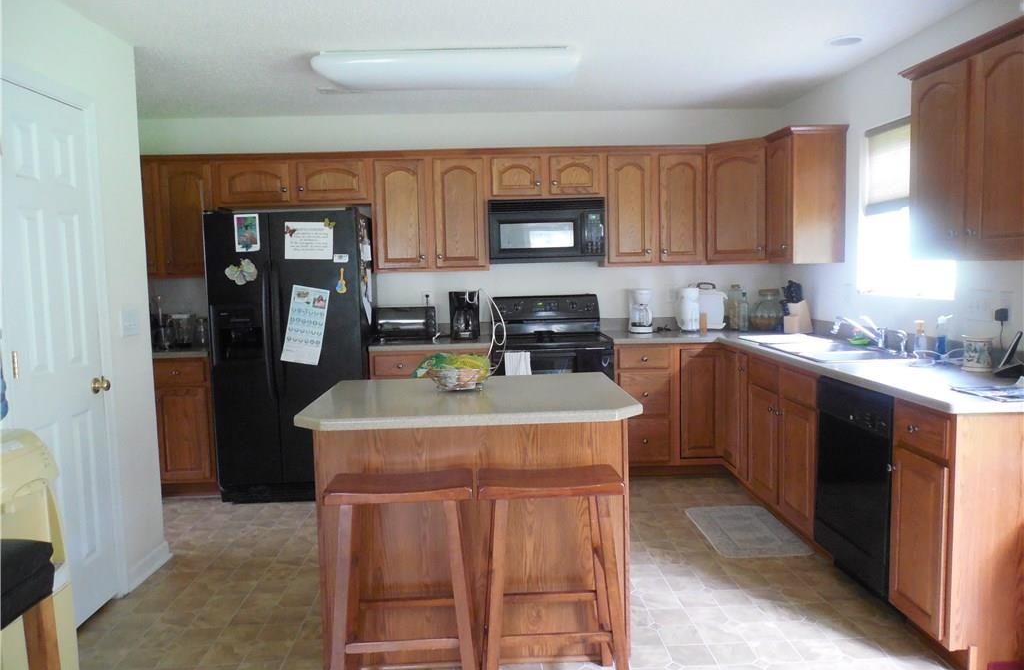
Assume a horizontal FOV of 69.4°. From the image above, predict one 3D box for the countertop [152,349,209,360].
[{"bbox_3d":[-2.066,0.097,4.772,0.425,0.042,0.635,-2,5,-2],"label":"countertop"}]

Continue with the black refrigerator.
[{"bbox_3d":[-1.340,0.108,4.717,0.880,1.755,0.740,-2,5,-2],"label":"black refrigerator"}]

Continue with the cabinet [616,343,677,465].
[{"bbox_3d":[0.832,0.436,4.937,0.377,0.815,0.615,-2,5,-2],"label":"cabinet"}]

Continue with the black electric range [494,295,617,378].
[{"bbox_3d":[0.253,0.352,4.907,0.762,1.185,0.660,-2,5,-2],"label":"black electric range"}]

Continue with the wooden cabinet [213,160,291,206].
[{"bbox_3d":[-1.713,-1.003,4.997,0.505,0.290,0.325,-1,5,-1],"label":"wooden cabinet"}]

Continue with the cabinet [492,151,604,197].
[{"bbox_3d":[0.220,-1.068,5.035,0.761,0.300,0.325,-1,5,-1],"label":"cabinet"}]

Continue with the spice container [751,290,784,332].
[{"bbox_3d":[1.758,-0.169,5.087,0.237,0.298,0.237,-1,5,-1],"label":"spice container"}]

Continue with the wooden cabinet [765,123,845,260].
[{"bbox_3d":[1.749,-0.818,4.417,0.335,0.772,0.379,-2,5,-2],"label":"wooden cabinet"}]

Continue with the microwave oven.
[{"bbox_3d":[0.229,-0.697,5.033,0.761,0.424,0.390,-1,5,-1],"label":"microwave oven"}]

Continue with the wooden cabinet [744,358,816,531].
[{"bbox_3d":[1.650,0.518,3.843,0.613,0.800,0.930,-2,5,-2],"label":"wooden cabinet"}]

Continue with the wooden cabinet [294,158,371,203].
[{"bbox_3d":[-1.166,-1.013,4.913,0.505,0.310,0.325,-2,5,-2],"label":"wooden cabinet"}]

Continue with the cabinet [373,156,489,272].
[{"bbox_3d":[-0.544,-0.815,5.039,0.774,0.764,0.325,-1,5,-1],"label":"cabinet"}]

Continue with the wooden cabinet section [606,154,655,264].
[{"bbox_3d":[0.767,-0.830,4.980,0.320,0.730,0.320,-1,5,-2],"label":"wooden cabinet section"}]

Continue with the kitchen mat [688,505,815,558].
[{"bbox_3d":[1.209,1.016,3.843,0.421,0.013,0.727,-2,5,-2],"label":"kitchen mat"}]

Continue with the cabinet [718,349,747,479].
[{"bbox_3d":[1.649,0.460,4.504,0.628,0.770,0.490,-1,5,-1],"label":"cabinet"}]

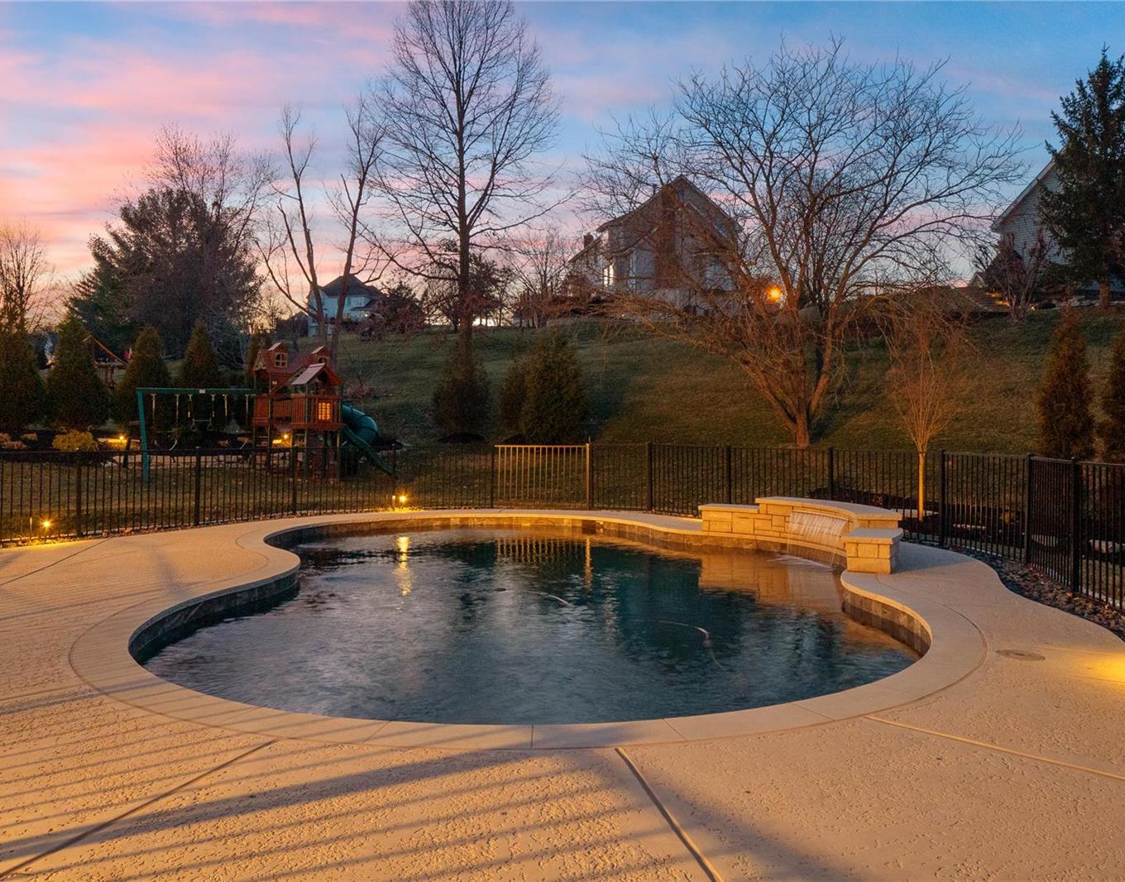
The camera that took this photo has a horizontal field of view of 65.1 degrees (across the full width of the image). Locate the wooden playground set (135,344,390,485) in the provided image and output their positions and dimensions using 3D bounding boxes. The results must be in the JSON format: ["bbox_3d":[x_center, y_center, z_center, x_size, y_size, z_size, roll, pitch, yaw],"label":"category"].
[{"bbox_3d":[-8.140,-0.950,24.630,6.800,3.880,3.100,0,0,-40],"label":"wooden playground set"}]

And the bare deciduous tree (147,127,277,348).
[{"bbox_3d":[-20.900,-11.700,52.000,8.000,13.800,7.500,0,0,0],"label":"bare deciduous tree"}]

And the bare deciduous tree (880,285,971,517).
[{"bbox_3d":[5.470,-0.585,13.300,1.380,3.530,1.350,0,0,0],"label":"bare deciduous tree"}]

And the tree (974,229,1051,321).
[{"bbox_3d":[18.900,-7.030,37.000,3.200,3.830,3.000,0,0,0],"label":"tree"}]

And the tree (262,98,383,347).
[{"bbox_3d":[-10.900,-9.070,40.000,5.700,12.800,5.200,0,0,0],"label":"tree"}]

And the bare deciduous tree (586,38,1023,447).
[{"bbox_3d":[6.020,-4.970,22.000,10.500,10.200,9.800,0,0,0],"label":"bare deciduous tree"}]

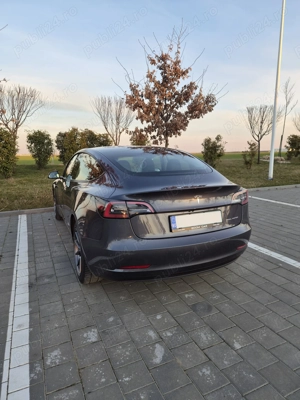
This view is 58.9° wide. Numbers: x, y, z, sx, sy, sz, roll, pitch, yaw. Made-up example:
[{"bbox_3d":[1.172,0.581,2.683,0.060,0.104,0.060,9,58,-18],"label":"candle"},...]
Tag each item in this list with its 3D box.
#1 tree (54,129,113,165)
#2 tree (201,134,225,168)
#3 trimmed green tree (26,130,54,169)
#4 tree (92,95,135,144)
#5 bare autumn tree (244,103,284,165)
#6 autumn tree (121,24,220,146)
[{"bbox_3d":[-5.244,-3.980,21.120,4.450,3.299,2.670,-3,10,-13],"label":"tree"},{"bbox_3d":[4.855,-3.673,20.484,1.772,2.676,1.684,2,10,13],"label":"tree"},{"bbox_3d":[-9.309,-4.199,22.596,2.210,3.320,2.100,-5,11,-22],"label":"trimmed green tree"},{"bbox_3d":[-3.336,-6.198,24.291,3.838,6.540,3.646,-2,10,-7],"label":"tree"},{"bbox_3d":[12.068,-6.903,28.260,3.934,6.212,3.737,3,11,22],"label":"bare autumn tree"},{"bbox_3d":[0.872,-3.895,11.302,4.210,6.349,3.999,0,10,4],"label":"autumn tree"}]

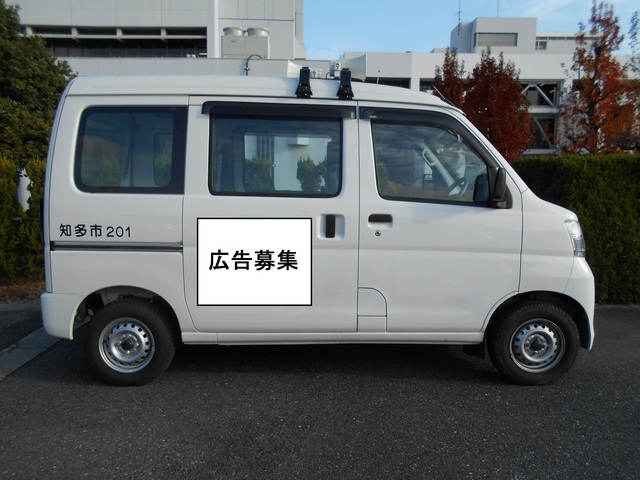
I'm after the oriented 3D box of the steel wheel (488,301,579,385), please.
[{"bbox_3d":[1.310,0.627,2.954,0.530,0.530,0.150,0,4,-1],"label":"steel wheel"}]

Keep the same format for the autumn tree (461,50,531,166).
[{"bbox_3d":[4.299,-2.210,11.868,1.747,4.905,1.747,0,4,0],"label":"autumn tree"}]

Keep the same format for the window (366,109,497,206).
[{"bbox_3d":[0.658,-0.484,2.831,0.761,0.589,0.050,0,-1,-1],"label":"window"}]

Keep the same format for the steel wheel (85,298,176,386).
[{"bbox_3d":[-1.139,0.613,2.904,0.530,0.530,0.150,0,4,-1],"label":"steel wheel"}]

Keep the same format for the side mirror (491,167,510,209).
[{"bbox_3d":[1.029,-0.299,2.740,0.100,0.235,0.200,2,4,15],"label":"side mirror"}]

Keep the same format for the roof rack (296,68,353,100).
[{"bbox_3d":[0.014,-0.957,3.428,0.349,0.195,1.320,0,4,-1],"label":"roof rack"}]

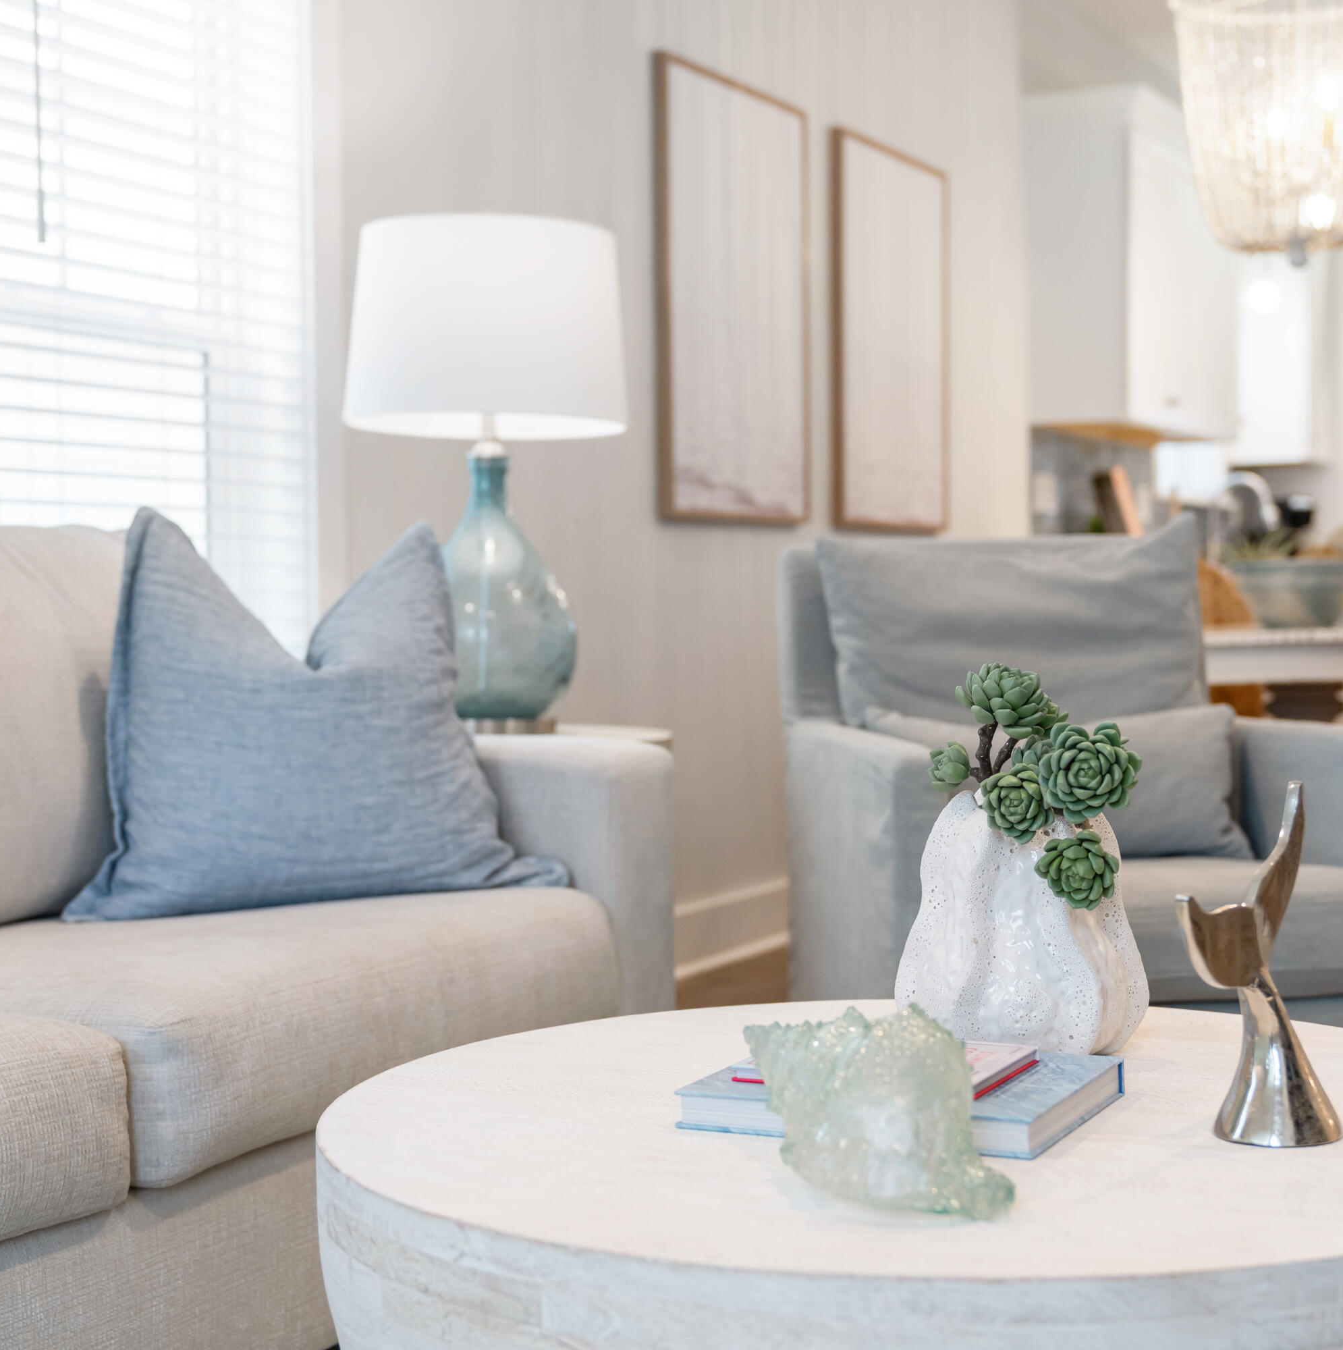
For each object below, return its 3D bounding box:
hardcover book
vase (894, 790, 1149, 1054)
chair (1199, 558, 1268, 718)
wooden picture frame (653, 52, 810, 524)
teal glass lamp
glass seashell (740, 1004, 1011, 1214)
[{"bbox_3d":[0.197,0.350,1.880,0.302,0.030,0.252,1,2,25],"label":"hardcover book"},{"bbox_3d":[0.337,0.235,2.170,0.243,0.236,0.225,0,2,0],"label":"vase"},{"bbox_3d":[1.339,0.157,5.719,0.510,0.970,0.580,-1,2,-10],"label":"chair"},{"bbox_3d":[0.152,-0.849,5.206,0.033,1.012,0.741,1,2,28],"label":"wooden picture frame"},{"bbox_3d":[-0.296,-0.300,3.570,0.445,0.797,0.445,0,2,0],"label":"teal glass lamp"},{"bbox_3d":[0.149,0.310,1.655,0.208,0.130,0.140,1,2,30],"label":"glass seashell"}]

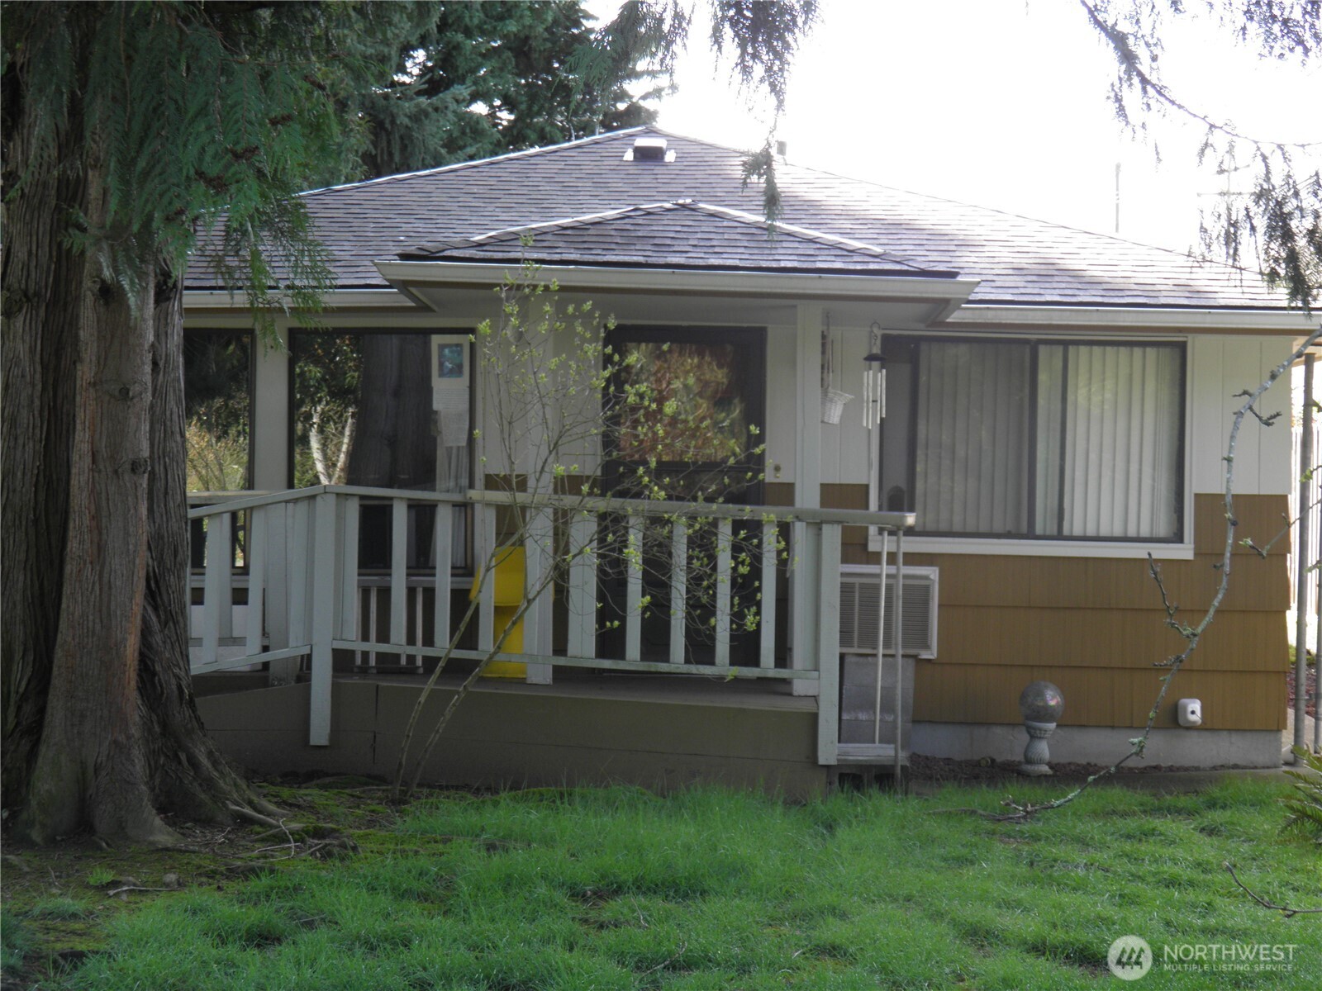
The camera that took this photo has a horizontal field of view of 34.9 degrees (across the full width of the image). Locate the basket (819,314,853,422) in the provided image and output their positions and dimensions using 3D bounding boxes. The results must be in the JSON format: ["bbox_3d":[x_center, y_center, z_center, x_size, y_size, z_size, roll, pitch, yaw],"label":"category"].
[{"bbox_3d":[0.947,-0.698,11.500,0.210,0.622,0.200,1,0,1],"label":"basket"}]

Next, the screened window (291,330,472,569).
[{"bbox_3d":[-1.649,-0.268,12.400,1.067,1.408,0.100,1,0,1],"label":"screened window"}]

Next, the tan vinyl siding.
[{"bbox_3d":[2.283,0.664,12.330,2.807,1.401,0.100,1,0,1],"label":"tan vinyl siding"}]

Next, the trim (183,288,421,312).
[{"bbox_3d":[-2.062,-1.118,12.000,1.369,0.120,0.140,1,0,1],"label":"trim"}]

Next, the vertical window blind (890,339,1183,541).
[{"bbox_3d":[2.183,-0.334,12.350,1.804,1.172,0.100,1,0,1],"label":"vertical window blind"}]

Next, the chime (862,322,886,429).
[{"bbox_3d":[1.175,-0.662,11.600,0.130,0.588,0.130,1,0,1],"label":"chime"}]

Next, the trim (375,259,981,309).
[{"bbox_3d":[0.090,-1.122,11.050,3.175,0.130,0.150,1,0,1],"label":"trim"}]

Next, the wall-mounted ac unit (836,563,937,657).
[{"bbox_3d":[1.299,0.672,12.150,0.640,0.541,0.380,1,0,1],"label":"wall-mounted ac unit"}]

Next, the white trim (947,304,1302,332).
[{"bbox_3d":[2.688,-1.014,11.950,2.115,0.120,0.140,1,0,1],"label":"white trim"}]

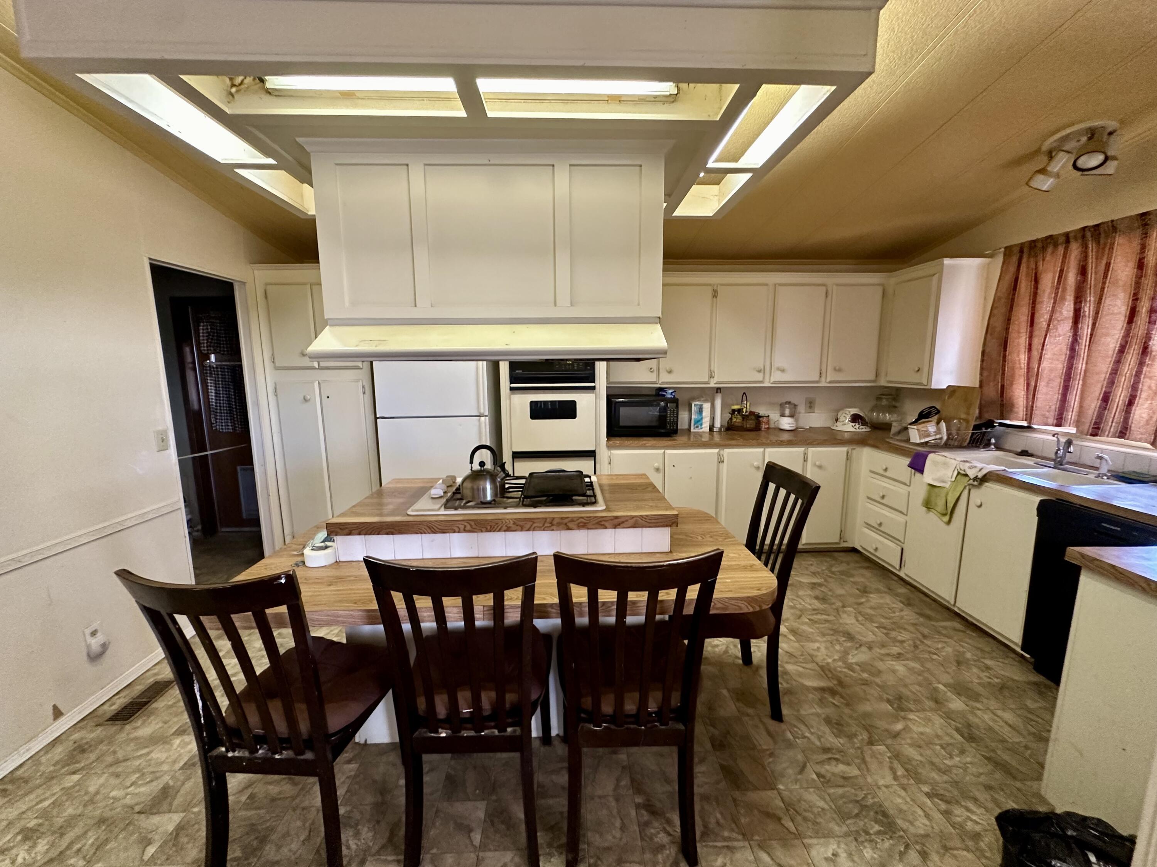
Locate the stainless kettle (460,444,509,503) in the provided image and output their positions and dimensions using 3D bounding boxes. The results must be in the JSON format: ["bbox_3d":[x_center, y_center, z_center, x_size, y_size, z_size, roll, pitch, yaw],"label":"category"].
[{"bbox_3d":[-0.393,0.163,1.990,0.205,0.228,0.185,3,9,25],"label":"stainless kettle"}]

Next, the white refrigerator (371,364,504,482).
[{"bbox_3d":[-1.013,0.151,3.649,0.770,1.690,0.720,-1,8,-1],"label":"white refrigerator"}]

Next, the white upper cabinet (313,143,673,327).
[{"bbox_3d":[-0.308,-0.718,1.837,1.215,0.580,0.380,-1,8,-2],"label":"white upper cabinet"}]

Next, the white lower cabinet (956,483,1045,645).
[{"bbox_3d":[2.484,0.671,2.496,0.540,0.750,0.400,-1,8,-1],"label":"white lower cabinet"}]

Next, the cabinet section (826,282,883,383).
[{"bbox_3d":[2.228,-0.819,3.910,0.430,0.790,0.310,-1,9,-2],"label":"cabinet section"}]

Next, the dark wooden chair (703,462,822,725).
[{"bbox_3d":[0.685,0.692,2.132,0.550,1.020,0.470,-1,8,-1],"label":"dark wooden chair"}]

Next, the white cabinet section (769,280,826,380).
[{"bbox_3d":[1.764,-0.814,3.894,0.430,0.790,0.310,-1,9,-2],"label":"white cabinet section"}]

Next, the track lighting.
[{"bbox_3d":[2.529,-1.401,2.395,0.250,0.210,0.310,-1,8,-1],"label":"track lighting"}]

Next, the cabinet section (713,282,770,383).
[{"bbox_3d":[1.301,-0.811,3.879,0.430,0.790,0.310,-1,9,-2],"label":"cabinet section"}]

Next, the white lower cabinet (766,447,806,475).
[{"bbox_3d":[1.587,0.475,3.886,0.300,0.800,0.540,-1,8,-1],"label":"white lower cabinet"}]

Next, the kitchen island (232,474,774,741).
[{"bbox_3d":[-0.283,0.764,2.033,1.950,0.920,1.100,-1,8,-2],"label":"kitchen island"}]

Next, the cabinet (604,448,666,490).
[{"bbox_3d":[0.442,0.487,3.866,0.440,0.800,0.540,-1,8,-1],"label":"cabinet"}]

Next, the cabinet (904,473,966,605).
[{"bbox_3d":[2.476,0.611,2.917,0.540,0.750,0.410,-1,8,-1],"label":"cabinet"}]

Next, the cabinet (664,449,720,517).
[{"bbox_3d":[0.875,0.483,3.873,0.415,0.800,0.540,-1,8,-1],"label":"cabinet"}]

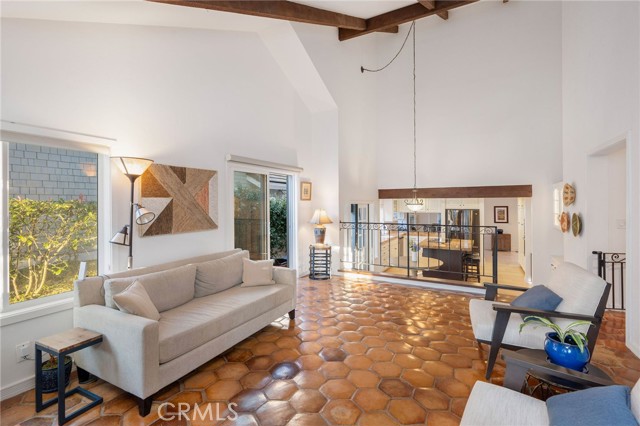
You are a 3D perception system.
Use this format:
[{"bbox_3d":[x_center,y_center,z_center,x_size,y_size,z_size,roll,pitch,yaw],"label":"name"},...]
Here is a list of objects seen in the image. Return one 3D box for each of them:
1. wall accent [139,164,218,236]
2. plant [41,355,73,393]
[{"bbox_3d":[-1.568,-0.148,3.271,0.045,0.753,0.958,0,1,29],"label":"wall accent"},{"bbox_3d":[-2.134,1.257,2.282,0.200,0.300,0.200,-1,2,-43],"label":"plant"}]

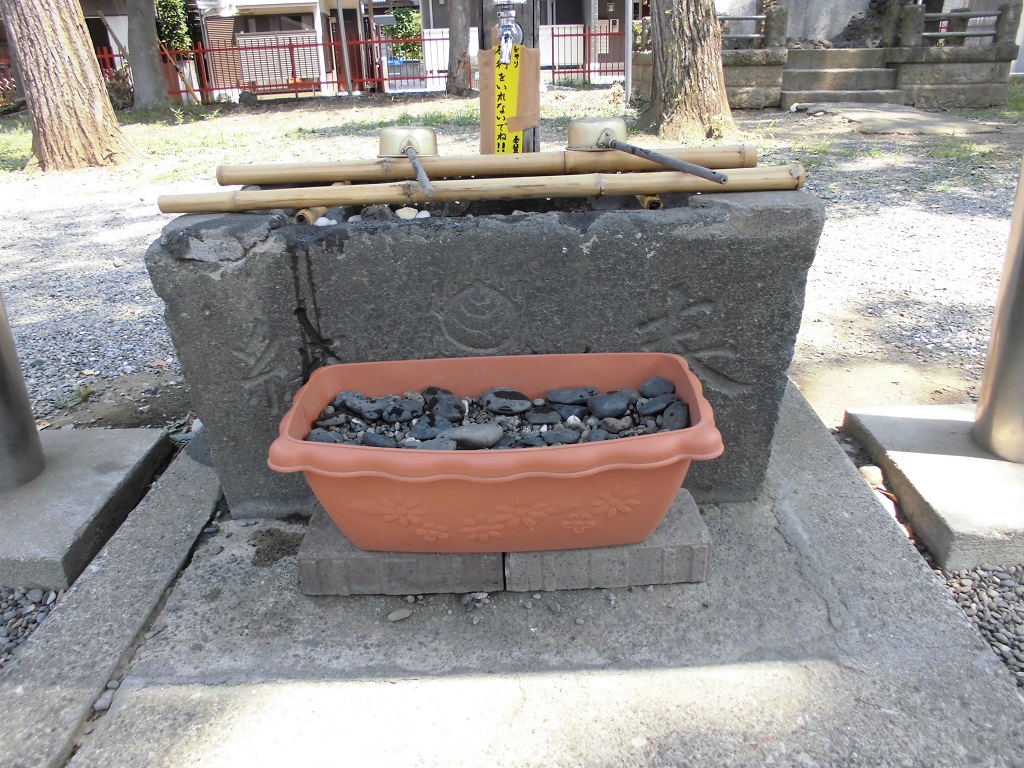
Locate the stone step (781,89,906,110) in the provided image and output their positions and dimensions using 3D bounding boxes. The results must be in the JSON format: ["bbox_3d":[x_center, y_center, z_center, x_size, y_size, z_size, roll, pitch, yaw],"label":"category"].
[{"bbox_3d":[3.827,-3.357,9.050,1.429,0.205,0.360,-1,24,0],"label":"stone step"}]

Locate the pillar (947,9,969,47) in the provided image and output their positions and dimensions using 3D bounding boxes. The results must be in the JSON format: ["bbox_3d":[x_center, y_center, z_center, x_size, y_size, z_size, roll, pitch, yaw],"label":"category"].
[{"bbox_3d":[5.682,-4.581,9.869,0.228,0.412,0.230,3,24,11],"label":"pillar"}]

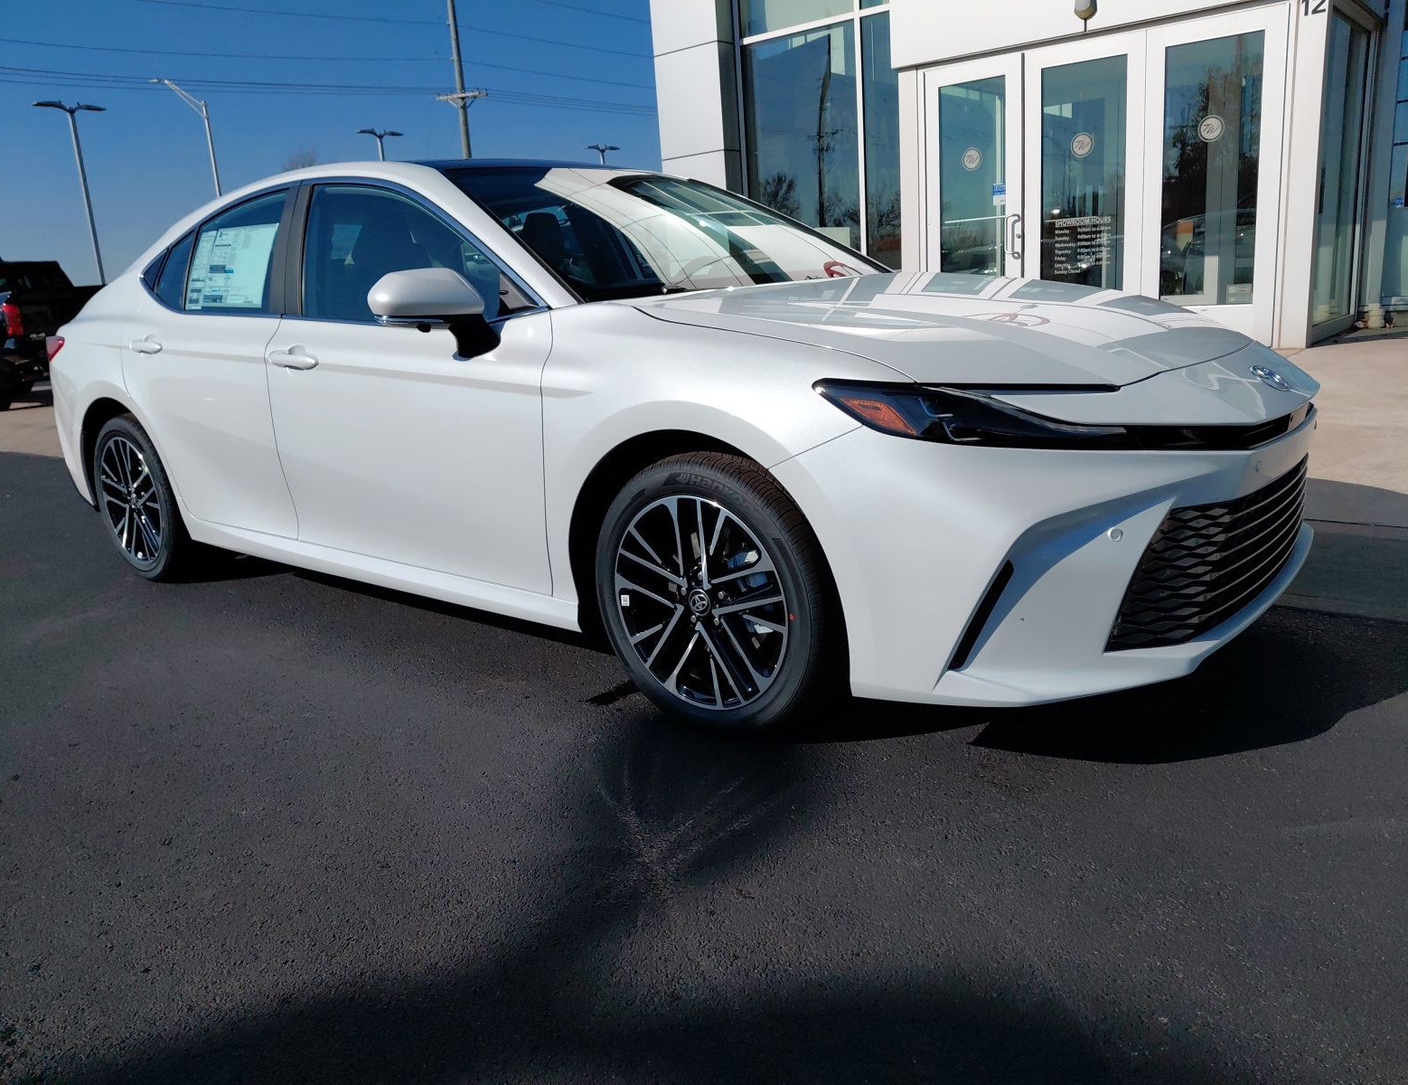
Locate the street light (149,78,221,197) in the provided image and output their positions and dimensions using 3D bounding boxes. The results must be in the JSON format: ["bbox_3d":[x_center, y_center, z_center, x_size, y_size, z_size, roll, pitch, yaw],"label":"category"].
[{"bbox_3d":[-19.351,-12.295,40.175,2.170,10.490,0.350,-2,13,9],"label":"street light"}]

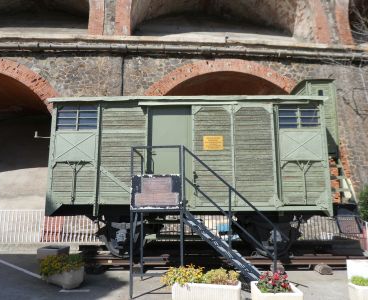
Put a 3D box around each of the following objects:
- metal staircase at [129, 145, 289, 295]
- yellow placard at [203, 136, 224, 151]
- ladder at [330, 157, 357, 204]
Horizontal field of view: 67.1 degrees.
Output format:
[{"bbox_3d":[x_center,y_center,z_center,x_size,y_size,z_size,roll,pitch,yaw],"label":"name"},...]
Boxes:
[{"bbox_3d":[0.417,1.181,4.867,2.560,2.380,0.900,-1,-8,1],"label":"metal staircase"},{"bbox_3d":[0.615,-0.136,5.761,0.420,0.295,0.015,-1,-8,1],"label":"yellow placard"},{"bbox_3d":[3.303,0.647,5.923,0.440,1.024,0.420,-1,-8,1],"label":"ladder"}]

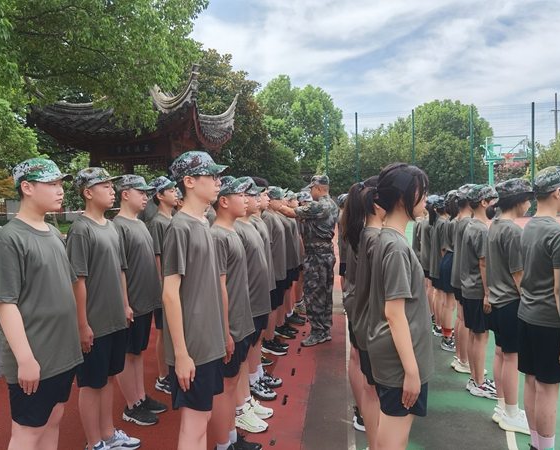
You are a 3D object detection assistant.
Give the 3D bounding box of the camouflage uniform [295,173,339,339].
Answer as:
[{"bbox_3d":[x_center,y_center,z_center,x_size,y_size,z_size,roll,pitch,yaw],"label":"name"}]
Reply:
[{"bbox_3d":[0.395,0.346,4.909,0.460,1.670,0.500,0,3,6],"label":"camouflage uniform"}]

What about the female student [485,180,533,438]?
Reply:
[{"bbox_3d":[1.579,0.518,3.174,0.330,1.654,0.460,-1,3,7],"label":"female student"}]

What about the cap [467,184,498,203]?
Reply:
[{"bbox_3d":[1.580,-0.238,3.654,0.245,0.140,0.180,-1,3,7],"label":"cap"}]

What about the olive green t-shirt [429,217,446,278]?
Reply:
[{"bbox_3d":[1.835,0.228,5.245,0.250,0.650,0.430,-1,3,7],"label":"olive green t-shirt"}]

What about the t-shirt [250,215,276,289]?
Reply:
[{"bbox_3d":[-0.142,0.239,3.792,0.270,0.660,0.450,-1,4,8],"label":"t-shirt"}]

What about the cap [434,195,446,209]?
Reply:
[{"bbox_3d":[1.847,-0.267,5.217,0.250,0.140,0.180,-1,3,7],"label":"cap"}]

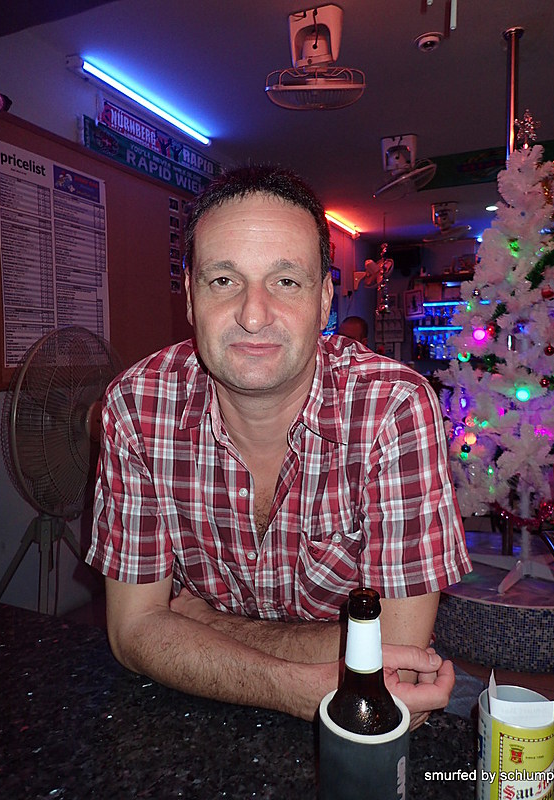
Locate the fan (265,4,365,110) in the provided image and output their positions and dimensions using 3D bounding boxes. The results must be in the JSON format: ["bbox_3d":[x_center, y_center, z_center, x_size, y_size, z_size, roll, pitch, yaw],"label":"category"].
[{"bbox_3d":[0.169,-1.456,2.530,0.450,0.380,0.450,-1,4,0],"label":"fan"}]

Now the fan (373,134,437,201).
[{"bbox_3d":[0.836,-1.529,3.790,0.450,0.410,0.450,1,4,26],"label":"fan"}]

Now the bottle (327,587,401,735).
[{"bbox_3d":[0.072,0.269,0.475,0.062,0.230,0.062,-1,4,0],"label":"bottle"}]

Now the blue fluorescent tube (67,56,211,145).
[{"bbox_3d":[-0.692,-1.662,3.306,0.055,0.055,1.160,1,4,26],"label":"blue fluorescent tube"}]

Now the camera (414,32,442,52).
[{"bbox_3d":[0.701,-1.633,2.672,0.125,0.060,0.125,0,4,11],"label":"camera"}]

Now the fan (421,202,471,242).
[{"bbox_3d":[1.574,-1.644,5.380,0.450,0.390,0.450,1,4,26],"label":"fan"}]

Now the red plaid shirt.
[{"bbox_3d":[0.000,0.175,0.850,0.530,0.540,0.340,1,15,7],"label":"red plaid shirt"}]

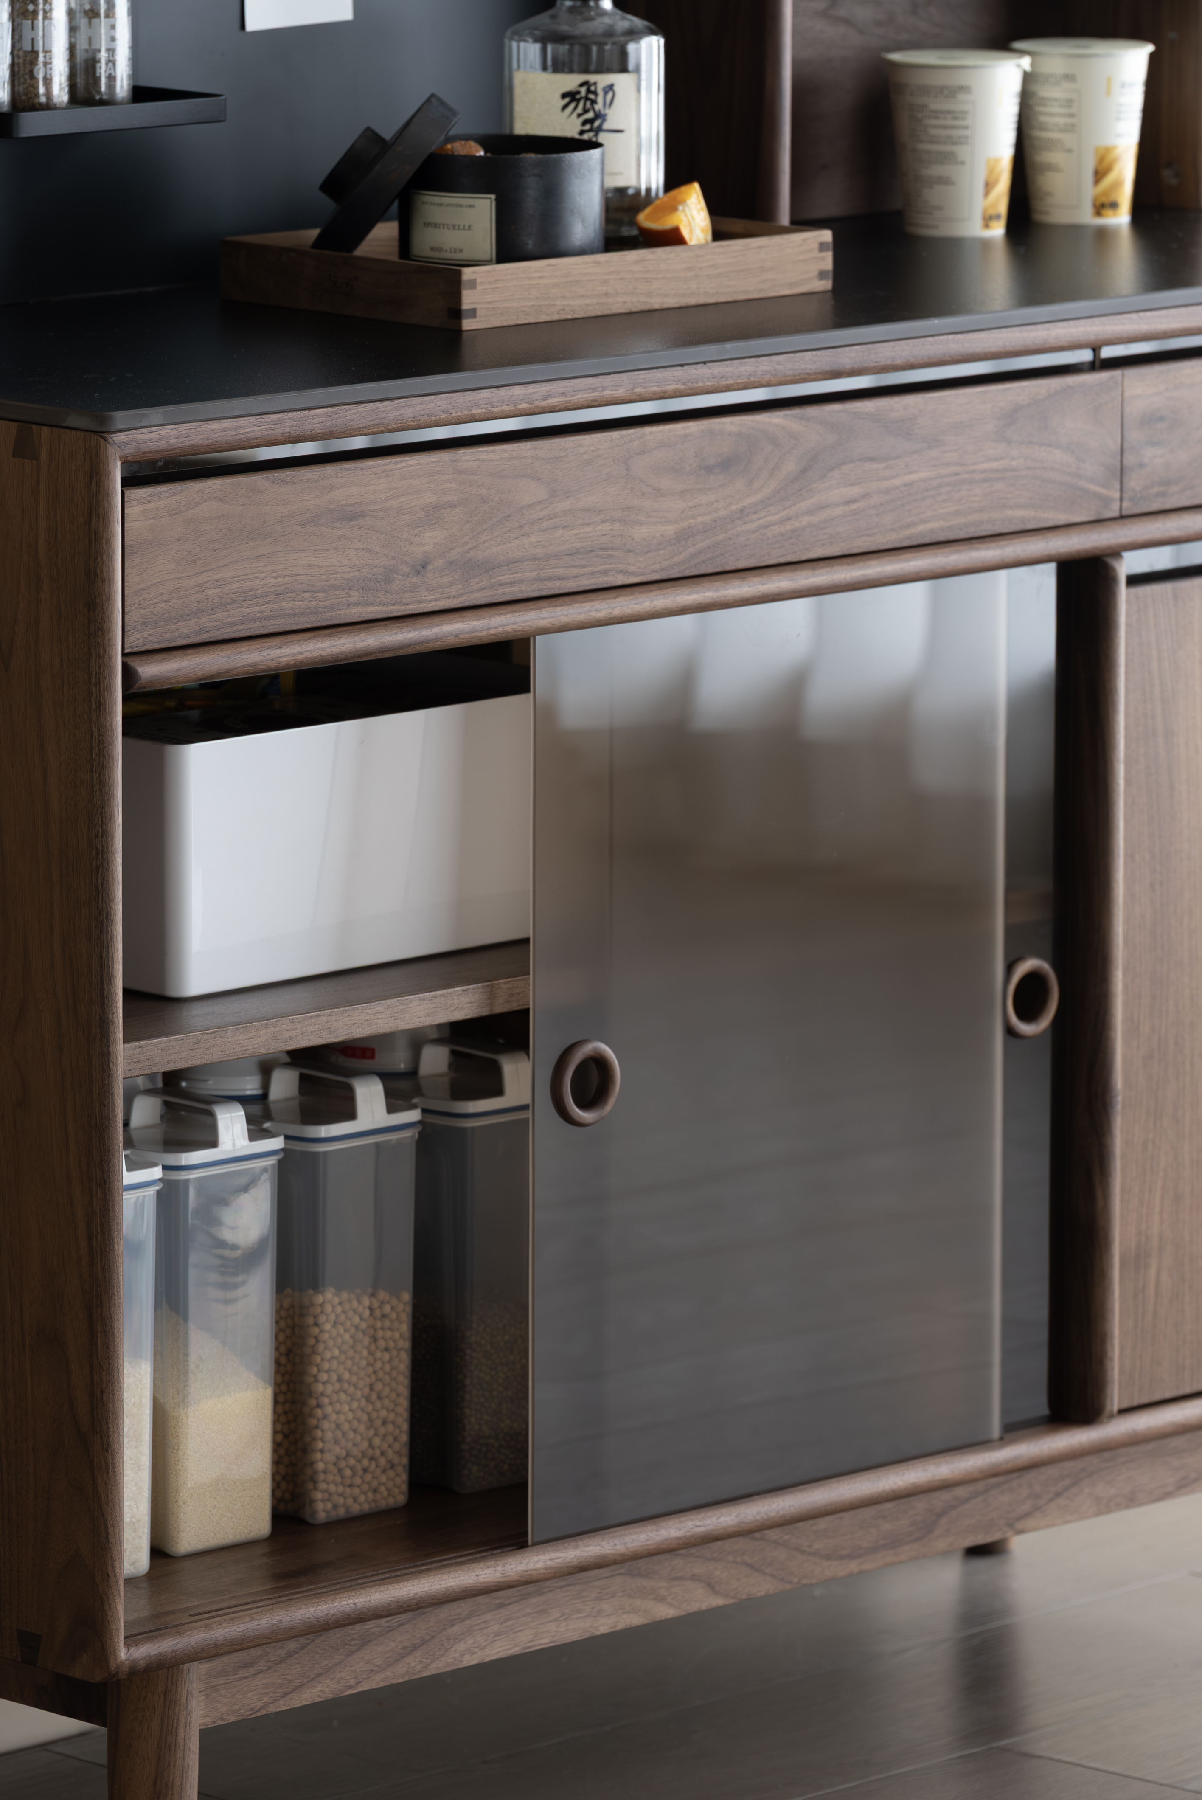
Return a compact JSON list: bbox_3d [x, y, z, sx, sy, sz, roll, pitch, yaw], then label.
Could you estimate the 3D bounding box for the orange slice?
[{"bbox_3d":[0.042,-0.398,5.962,0.051,0.061,0.049,0,10,0],"label":"orange slice"}]

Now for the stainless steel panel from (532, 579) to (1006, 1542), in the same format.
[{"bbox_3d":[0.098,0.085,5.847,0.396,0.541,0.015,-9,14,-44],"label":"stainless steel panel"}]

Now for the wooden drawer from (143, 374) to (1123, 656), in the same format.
[{"bbox_3d":[-0.098,-0.249,5.826,0.795,0.090,0.355,-9,14,-44],"label":"wooden drawer"}]

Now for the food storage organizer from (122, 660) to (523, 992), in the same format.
[{"bbox_3d":[-0.201,-0.051,5.862,0.340,0.147,0.241,-9,14,-44],"label":"food storage organizer"}]

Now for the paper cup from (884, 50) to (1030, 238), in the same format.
[{"bbox_3d":[0.224,-0.476,6.304,0.092,0.111,0.092,0,10,0],"label":"paper cup"}]

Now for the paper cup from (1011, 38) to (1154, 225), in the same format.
[{"bbox_3d":[0.307,-0.490,6.382,0.092,0.112,0.092,0,10,0],"label":"paper cup"}]

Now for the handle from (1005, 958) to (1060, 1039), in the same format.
[{"bbox_3d":[0.259,0.059,6.018,0.047,0.048,0.016,-9,14,-44],"label":"handle"}]

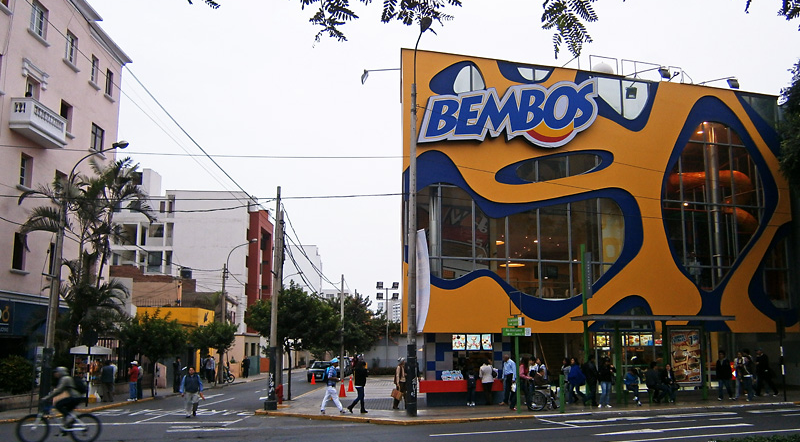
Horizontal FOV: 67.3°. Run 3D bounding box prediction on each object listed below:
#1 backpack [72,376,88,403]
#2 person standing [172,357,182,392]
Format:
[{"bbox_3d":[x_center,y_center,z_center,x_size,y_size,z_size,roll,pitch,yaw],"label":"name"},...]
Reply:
[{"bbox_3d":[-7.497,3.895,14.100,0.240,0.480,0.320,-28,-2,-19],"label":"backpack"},{"bbox_3d":[-10.294,7.156,27.960,0.500,1.680,0.380,8,-14,-36],"label":"person standing"}]

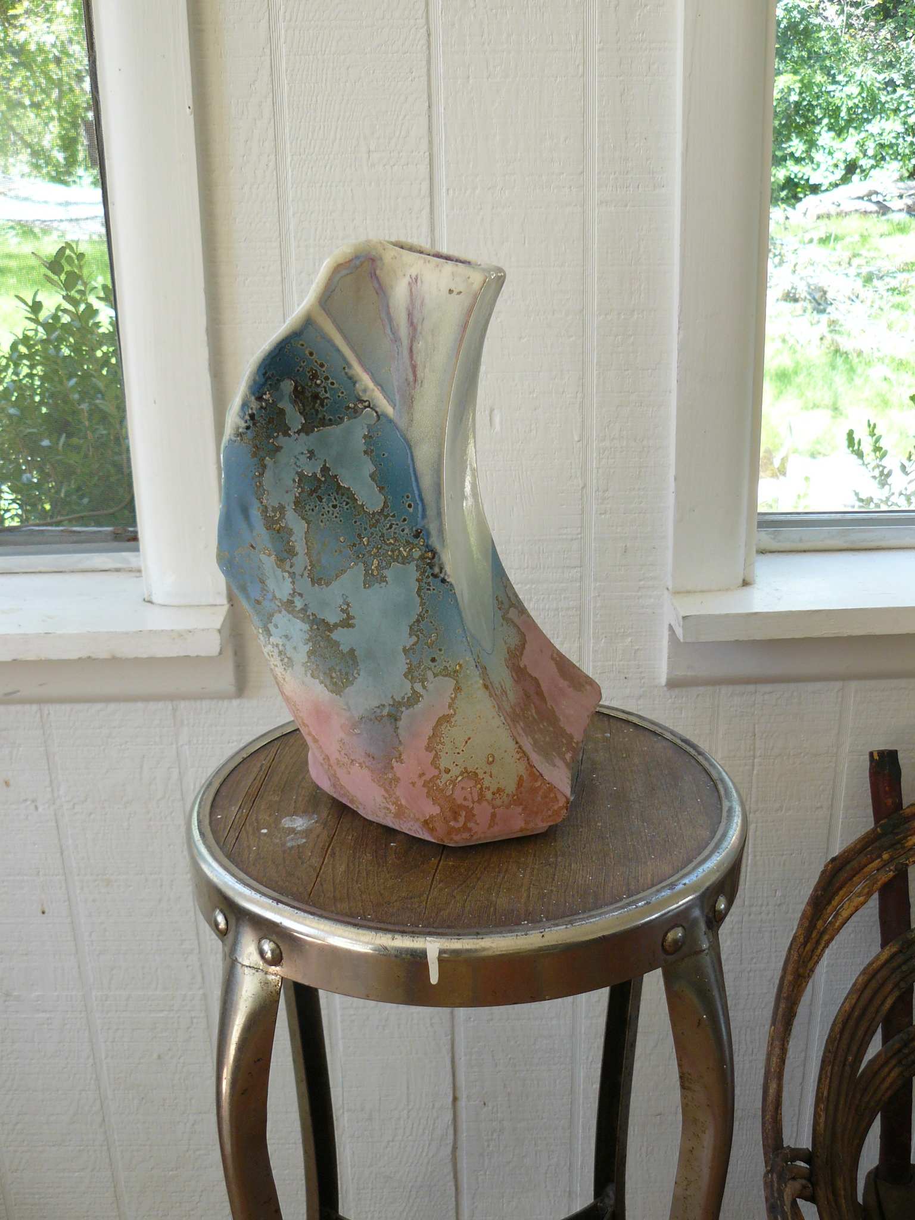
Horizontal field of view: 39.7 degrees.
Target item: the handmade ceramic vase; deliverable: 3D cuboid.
[{"bbox_3d":[-0.028,-0.048,0.733,0.203,0.318,0.153,5,19,19],"label":"handmade ceramic vase"}]

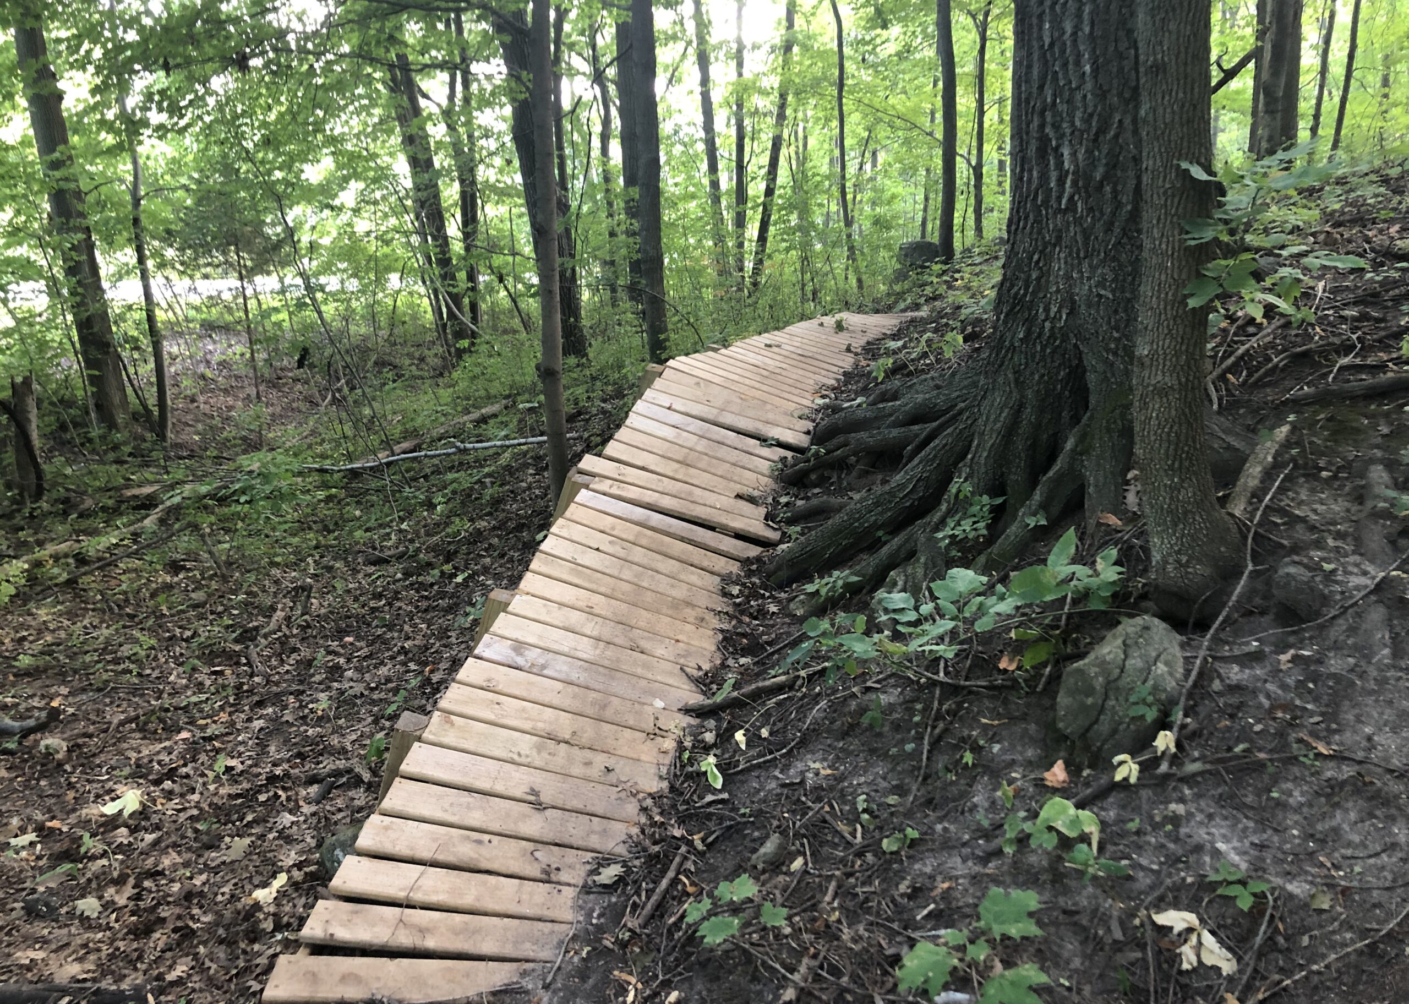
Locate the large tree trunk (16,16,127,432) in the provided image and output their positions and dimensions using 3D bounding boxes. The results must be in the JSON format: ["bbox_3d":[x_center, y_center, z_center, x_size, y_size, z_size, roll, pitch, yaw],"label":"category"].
[{"bbox_3d":[-5.935,-2.578,10.752,0.380,3.868,0.380,-12,18,-26],"label":"large tree trunk"}]

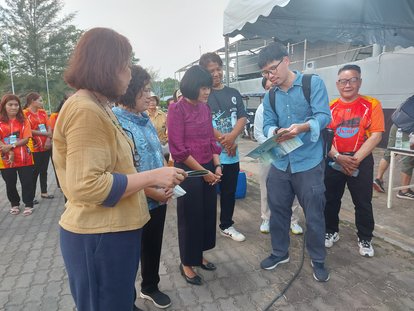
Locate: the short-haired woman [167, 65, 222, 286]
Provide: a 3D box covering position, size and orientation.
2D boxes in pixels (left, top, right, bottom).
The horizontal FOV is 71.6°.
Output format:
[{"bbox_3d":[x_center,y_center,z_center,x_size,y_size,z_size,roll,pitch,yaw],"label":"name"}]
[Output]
[{"bbox_3d":[-0.081,0.145,2.204,0.440,1.585,0.410,-9,11,-40],"label":"short-haired woman"}]

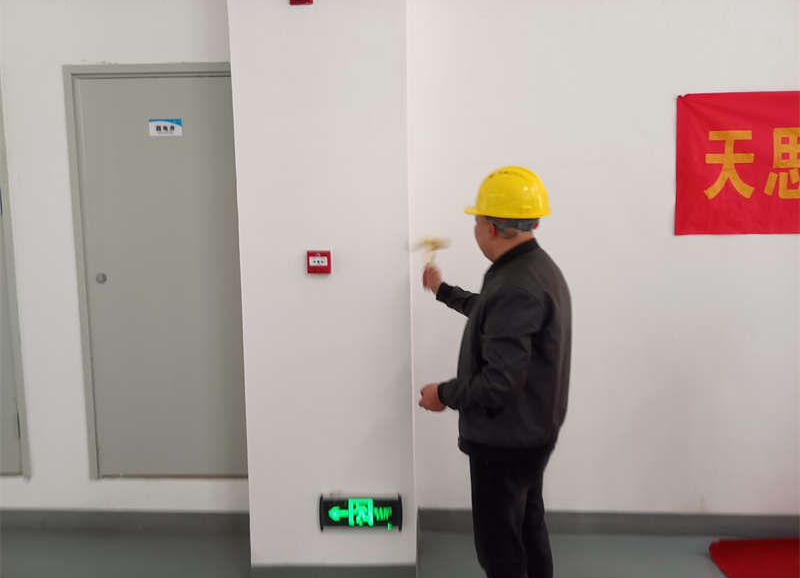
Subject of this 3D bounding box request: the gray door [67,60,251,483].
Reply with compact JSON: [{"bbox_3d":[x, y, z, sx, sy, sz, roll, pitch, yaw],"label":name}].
[{"bbox_3d":[-1.155,-0.035,3.046,0.880,2.048,0.050,-1,6,2],"label":"gray door"}]

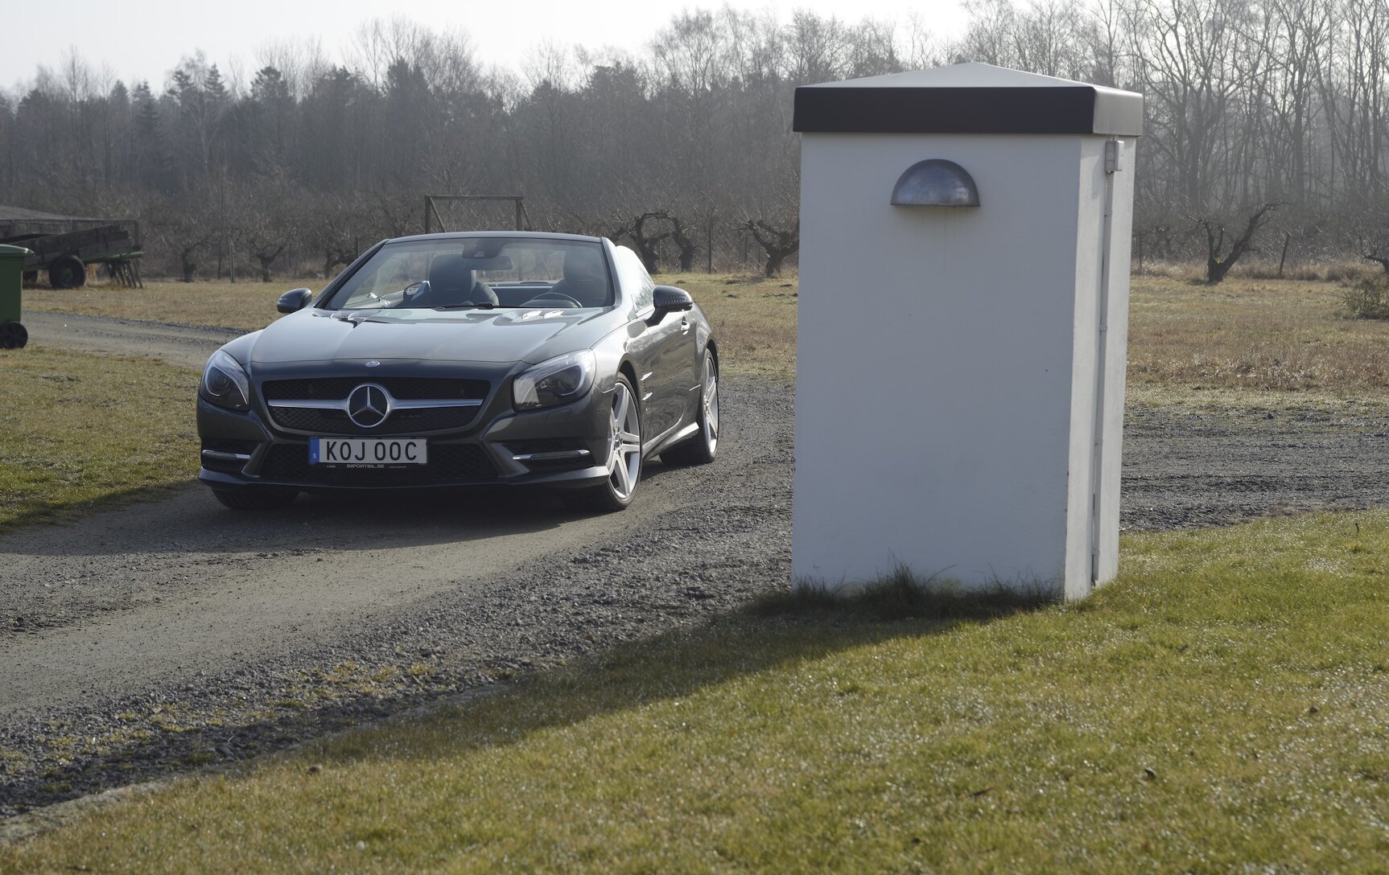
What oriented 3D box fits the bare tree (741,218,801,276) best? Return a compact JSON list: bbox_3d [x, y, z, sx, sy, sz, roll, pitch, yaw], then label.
[{"bbox_3d":[2.210,-5.035,71.000,1.950,1.680,1.700,0,4,0],"label":"bare tree"}]

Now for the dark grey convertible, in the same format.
[{"bbox_3d":[-1.002,-0.420,13.746,2.000,1.300,4.615,0,4,10],"label":"dark grey convertible"}]

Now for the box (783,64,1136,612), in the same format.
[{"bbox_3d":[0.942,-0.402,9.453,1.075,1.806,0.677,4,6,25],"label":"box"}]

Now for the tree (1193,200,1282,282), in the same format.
[{"bbox_3d":[13.029,-4.714,65.000,2.100,1.930,1.700,0,4,0],"label":"tree"}]

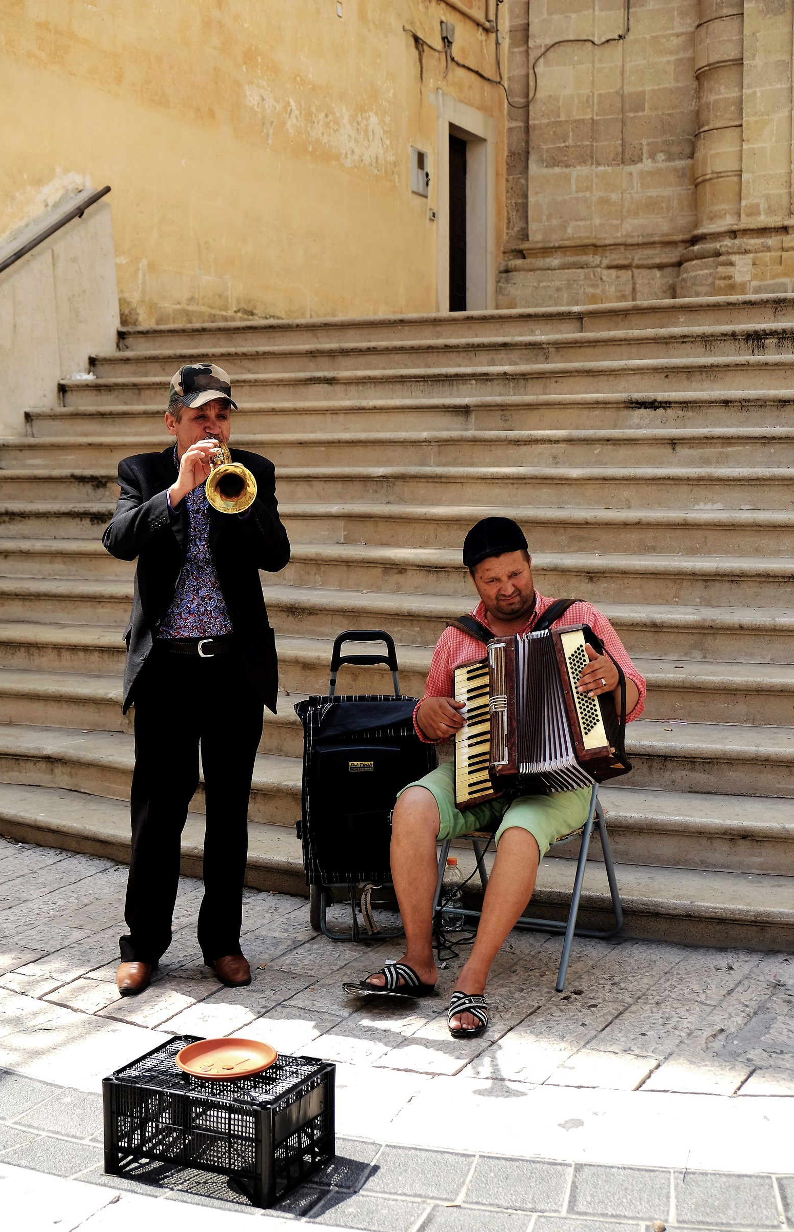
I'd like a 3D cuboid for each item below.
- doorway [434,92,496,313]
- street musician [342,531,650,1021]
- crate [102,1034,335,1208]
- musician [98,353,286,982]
[{"bbox_3d":[0.559,-3.361,14.837,0.220,2.200,1.380,2,6,24],"label":"doorway"},{"bbox_3d":[0.276,0.393,4.715,0.780,1.320,0.860,1,5,17],"label":"street musician"},{"bbox_3d":[-0.373,1.062,3.549,0.393,0.205,0.286,2,6,26],"label":"crate"},{"bbox_3d":[-0.564,0.181,4.716,0.540,1.750,0.480,-1,5,-9],"label":"musician"}]

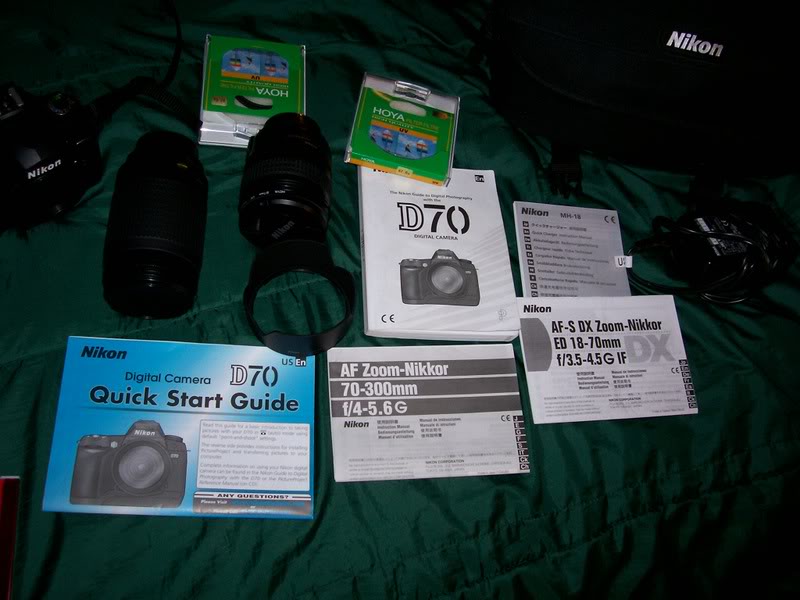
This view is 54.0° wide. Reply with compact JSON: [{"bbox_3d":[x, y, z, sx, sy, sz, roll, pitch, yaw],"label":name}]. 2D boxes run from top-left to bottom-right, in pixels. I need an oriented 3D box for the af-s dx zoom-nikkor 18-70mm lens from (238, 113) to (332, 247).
[{"bbox_3d":[-0.092,-0.096,0.644,0.073,0.073,0.098,2,60,-4],"label":"af-s dx zoom-nikkor 18-70mm lens"}]

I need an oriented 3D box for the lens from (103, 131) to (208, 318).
[{"bbox_3d":[-0.195,-0.061,0.635,0.074,0.074,0.143,1,60,-5],"label":"lens"}]

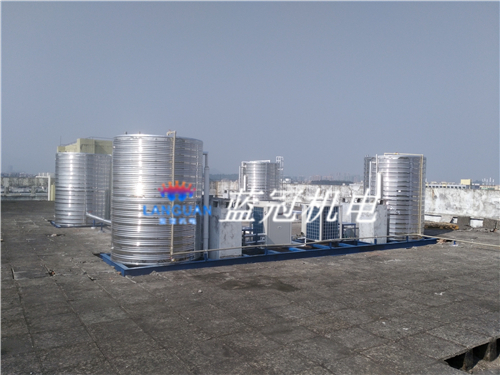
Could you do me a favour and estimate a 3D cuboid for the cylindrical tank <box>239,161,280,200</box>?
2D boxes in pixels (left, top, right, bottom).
[{"bbox_3d":[0.450,0.130,18.020,1.780,2.370,1.780,1,1,0],"label":"cylindrical tank"}]

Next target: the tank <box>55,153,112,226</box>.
[{"bbox_3d":[-5.564,0.056,13.596,1.750,2.310,1.750,1,1,-22],"label":"tank"}]

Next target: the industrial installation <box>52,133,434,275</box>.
[{"bbox_3d":[-0.685,0.208,13.140,8.990,2.570,8.830,1,1,-32],"label":"industrial installation"}]

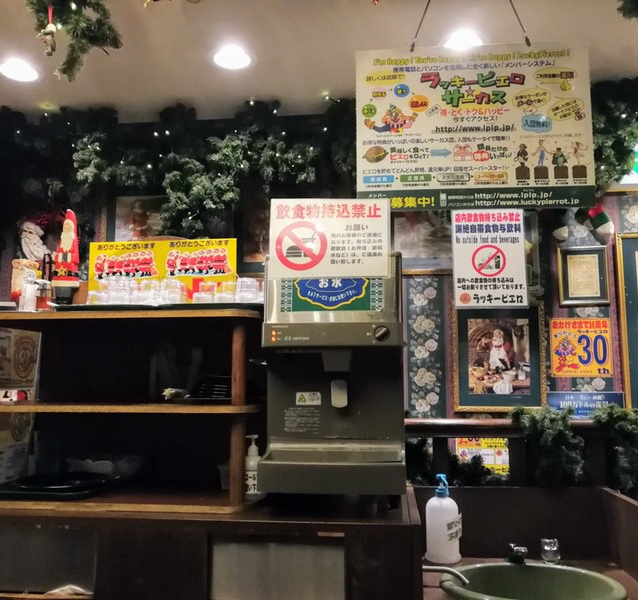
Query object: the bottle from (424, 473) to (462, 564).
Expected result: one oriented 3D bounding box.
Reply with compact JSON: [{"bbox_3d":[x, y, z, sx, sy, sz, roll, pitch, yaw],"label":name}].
[{"bbox_3d":[0.364,0.643,1.847,0.100,0.246,0.105,0,-7,0],"label":"bottle"}]

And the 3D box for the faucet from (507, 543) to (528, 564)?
[{"bbox_3d":[0.563,0.721,1.774,0.060,0.058,0.090,-1,-7,6],"label":"faucet"}]

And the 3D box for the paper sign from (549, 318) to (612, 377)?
[{"bbox_3d":[1.191,0.216,2.830,0.273,0.265,0.008,-1,-7,6],"label":"paper sign"}]

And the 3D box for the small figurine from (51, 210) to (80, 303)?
[{"bbox_3d":[-0.744,-0.120,1.823,0.080,0.289,0.075,0,-7,-4],"label":"small figurine"}]

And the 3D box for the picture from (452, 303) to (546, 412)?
[{"bbox_3d":[0.824,0.258,2.849,0.412,0.496,0.030,-1,-7,6],"label":"picture"}]

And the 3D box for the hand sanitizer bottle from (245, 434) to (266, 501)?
[{"bbox_3d":[-0.178,0.462,1.686,0.070,0.177,0.070,3,-7,-24],"label":"hand sanitizer bottle"}]

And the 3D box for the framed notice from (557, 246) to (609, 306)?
[{"bbox_3d":[1.212,-0.108,2.850,0.220,0.277,0.030,-1,-7,6],"label":"framed notice"}]

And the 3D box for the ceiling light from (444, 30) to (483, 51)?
[{"bbox_3d":[0.578,-1.043,2.489,0.155,0.040,0.155,-1,-7,6],"label":"ceiling light"}]

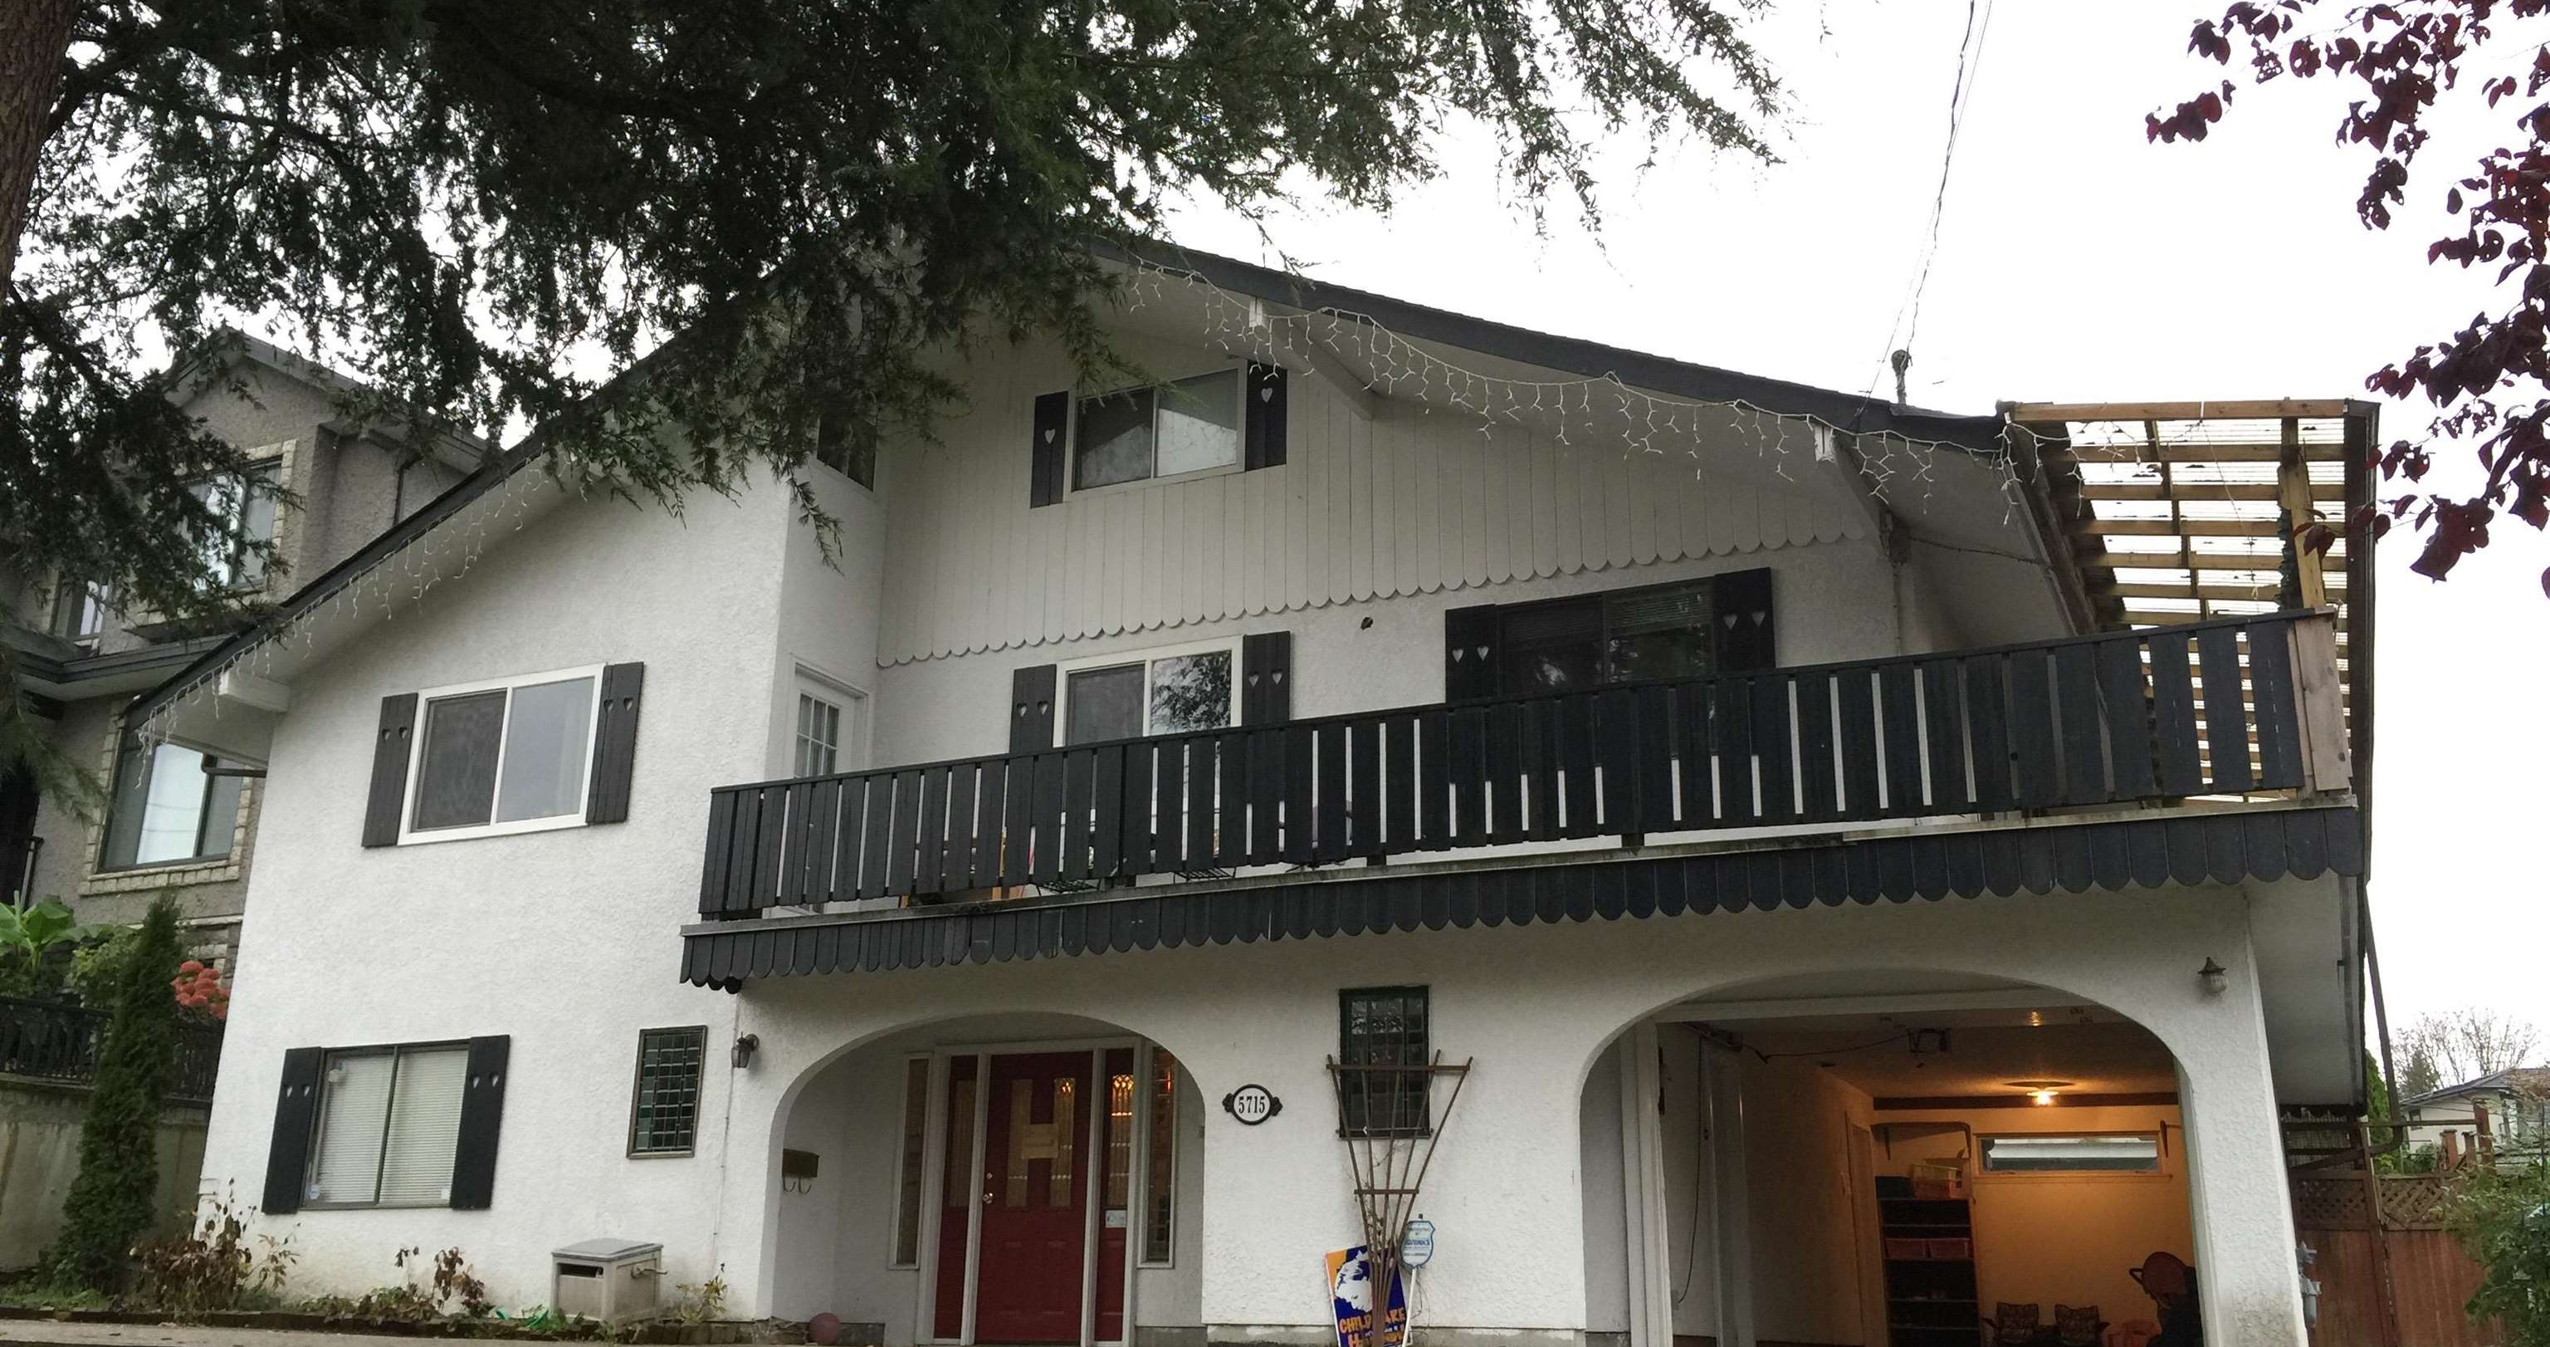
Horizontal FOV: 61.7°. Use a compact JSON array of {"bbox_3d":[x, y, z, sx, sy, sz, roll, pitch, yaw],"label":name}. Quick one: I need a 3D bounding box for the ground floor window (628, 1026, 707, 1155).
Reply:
[{"bbox_3d":[-4.453,3.072,15.659,0.647,0.927,0.150,-7,-18,26],"label":"ground floor window"}]

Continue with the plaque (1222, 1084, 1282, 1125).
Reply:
[{"bbox_3d":[-0.146,2.719,13.483,0.425,0.266,0.049,-7,-18,26],"label":"plaque"}]

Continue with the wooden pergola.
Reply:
[{"bbox_3d":[6.792,0.734,14.904,1.793,2.391,9.028,-7,-18,26],"label":"wooden pergola"}]

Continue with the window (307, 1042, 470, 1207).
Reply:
[{"bbox_3d":[-7.025,3.569,16.855,1.647,1.281,0.150,-7,-18,26],"label":"window"}]

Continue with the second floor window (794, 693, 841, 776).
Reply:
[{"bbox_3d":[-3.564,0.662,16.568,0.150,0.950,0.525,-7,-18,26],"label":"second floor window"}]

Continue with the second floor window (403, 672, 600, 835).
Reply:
[{"bbox_3d":[-6.279,0.680,17.343,2.019,1.287,0.150,-7,-18,26],"label":"second floor window"}]

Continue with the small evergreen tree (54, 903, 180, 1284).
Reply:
[{"bbox_3d":[-9.922,3.584,18.367,0.805,3.287,0.805,-7,-18,26],"label":"small evergreen tree"}]

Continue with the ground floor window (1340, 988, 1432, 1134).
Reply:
[{"bbox_3d":[0.674,2.394,13.181,0.610,0.909,0.150,-7,-18,26],"label":"ground floor window"}]

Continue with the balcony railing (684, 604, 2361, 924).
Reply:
[{"bbox_3d":[0.943,0.939,13.547,10.529,1.037,1.403,-7,-18,26],"label":"balcony railing"}]

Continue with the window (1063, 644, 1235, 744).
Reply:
[{"bbox_3d":[-0.948,0.441,16.036,1.516,1.213,0.150,-7,-18,26],"label":"window"}]

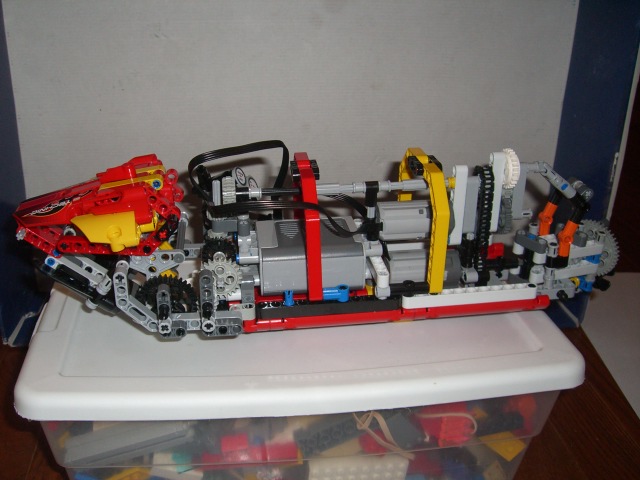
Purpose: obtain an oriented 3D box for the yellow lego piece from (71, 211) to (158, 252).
[{"bbox_3d":[-0.118,-0.005,0.402,0.048,0.021,0.016,-5,22,-10],"label":"yellow lego piece"}]

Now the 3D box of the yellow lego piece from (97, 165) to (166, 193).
[{"bbox_3d":[-0.108,-0.035,0.406,0.041,0.009,0.023,-12,23,-7],"label":"yellow lego piece"}]

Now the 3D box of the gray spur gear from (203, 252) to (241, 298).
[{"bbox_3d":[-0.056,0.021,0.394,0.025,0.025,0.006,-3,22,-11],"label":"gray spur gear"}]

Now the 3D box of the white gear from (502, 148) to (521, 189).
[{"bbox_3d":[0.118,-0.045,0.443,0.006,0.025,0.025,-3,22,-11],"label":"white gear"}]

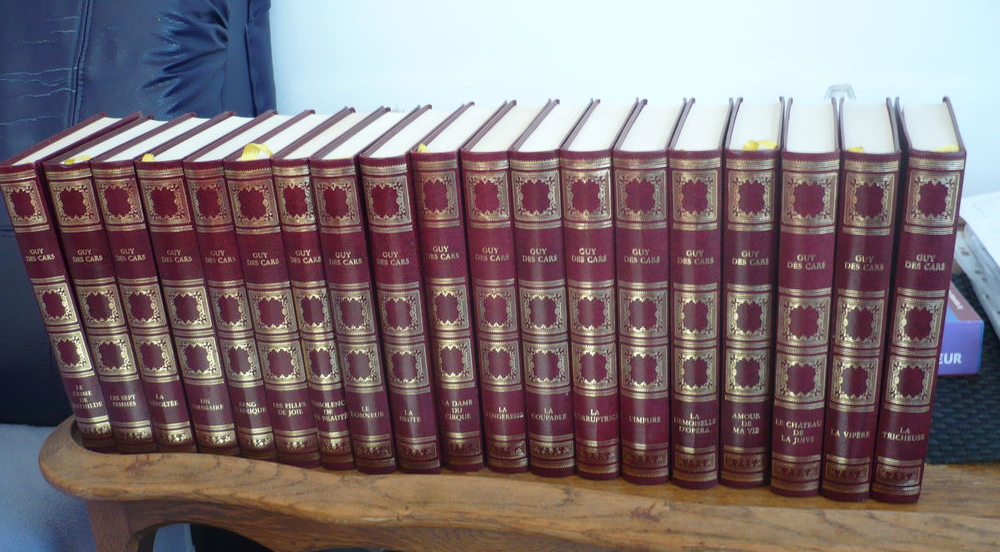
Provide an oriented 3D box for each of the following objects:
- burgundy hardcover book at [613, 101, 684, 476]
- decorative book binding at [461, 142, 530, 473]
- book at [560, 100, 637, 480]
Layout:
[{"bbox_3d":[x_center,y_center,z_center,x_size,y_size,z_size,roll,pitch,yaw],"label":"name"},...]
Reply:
[{"bbox_3d":[0.096,0.005,0.626,0.028,0.202,0.136,2,22,15],"label":"burgundy hardcover book"},{"bbox_3d":[0.013,0.003,0.647,0.026,0.202,0.136,2,22,14],"label":"decorative book binding"},{"bbox_3d":[0.069,0.004,0.645,0.028,0.206,0.139,1,21,14],"label":"book"}]

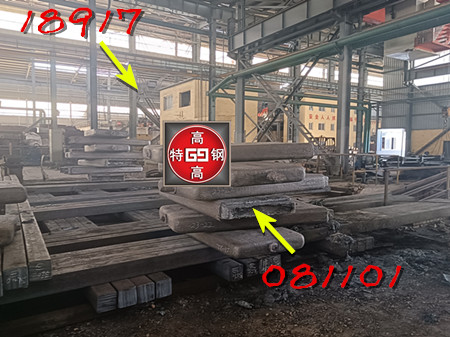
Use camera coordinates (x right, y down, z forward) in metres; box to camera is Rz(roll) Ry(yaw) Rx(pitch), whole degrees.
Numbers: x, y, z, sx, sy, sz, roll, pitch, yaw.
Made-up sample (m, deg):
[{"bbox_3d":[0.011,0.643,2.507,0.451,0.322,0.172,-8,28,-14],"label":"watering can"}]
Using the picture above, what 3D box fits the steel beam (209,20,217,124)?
[{"bbox_3d":[-0.934,-5.489,25.296,0.340,10.400,0.340,-1,4,-31],"label":"steel beam"}]

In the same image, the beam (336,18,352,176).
[{"bbox_3d":[5.979,-3.546,17.491,0.450,7.680,0.480,-1,4,-31],"label":"beam"}]

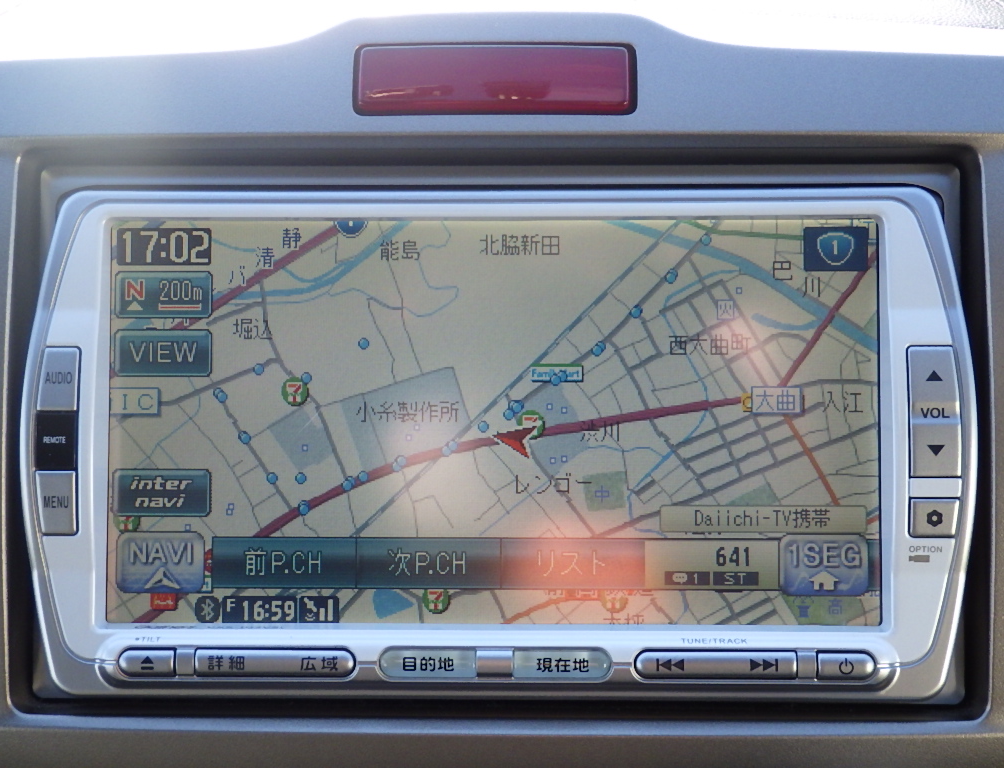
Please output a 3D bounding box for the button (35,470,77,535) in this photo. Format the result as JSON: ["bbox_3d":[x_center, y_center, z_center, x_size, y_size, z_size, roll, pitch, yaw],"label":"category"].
[{"bbox_3d":[-0.090,0.024,0.304,0.008,0.013,0.004,0,-3,1],"label":"button"}]

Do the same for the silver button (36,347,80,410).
[{"bbox_3d":[-0.090,-0.001,0.304,0.008,0.013,0.004,0,-3,1],"label":"silver button"}]

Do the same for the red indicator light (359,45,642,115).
[{"bbox_3d":[-0.002,-0.061,0.301,0.056,0.015,0.005,0,-22,0],"label":"red indicator light"}]

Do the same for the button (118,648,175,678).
[{"bbox_3d":[-0.071,0.056,0.302,0.011,0.005,0.004,0,-3,1],"label":"button"}]

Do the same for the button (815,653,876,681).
[{"bbox_3d":[0.069,0.056,0.300,0.012,0.006,0.004,0,-3,1],"label":"button"}]

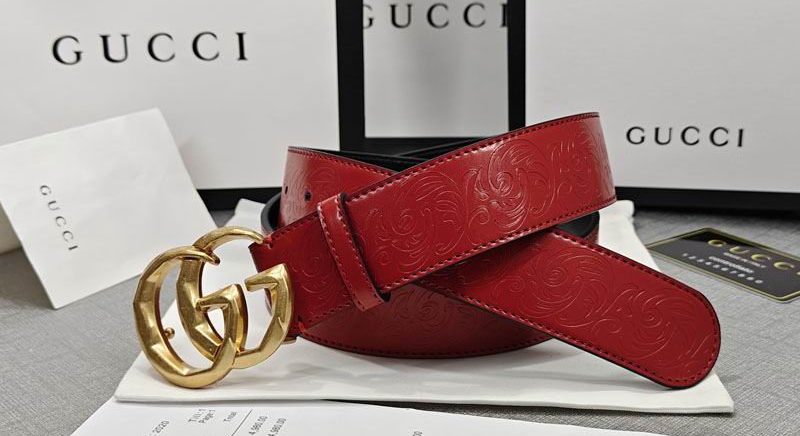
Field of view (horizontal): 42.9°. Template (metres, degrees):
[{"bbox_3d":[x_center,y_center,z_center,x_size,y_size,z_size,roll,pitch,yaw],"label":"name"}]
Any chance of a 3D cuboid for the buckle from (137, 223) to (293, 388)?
[{"bbox_3d":[-0.072,0.035,0.392,0.070,0.056,0.015,-22,-3,22],"label":"buckle"}]

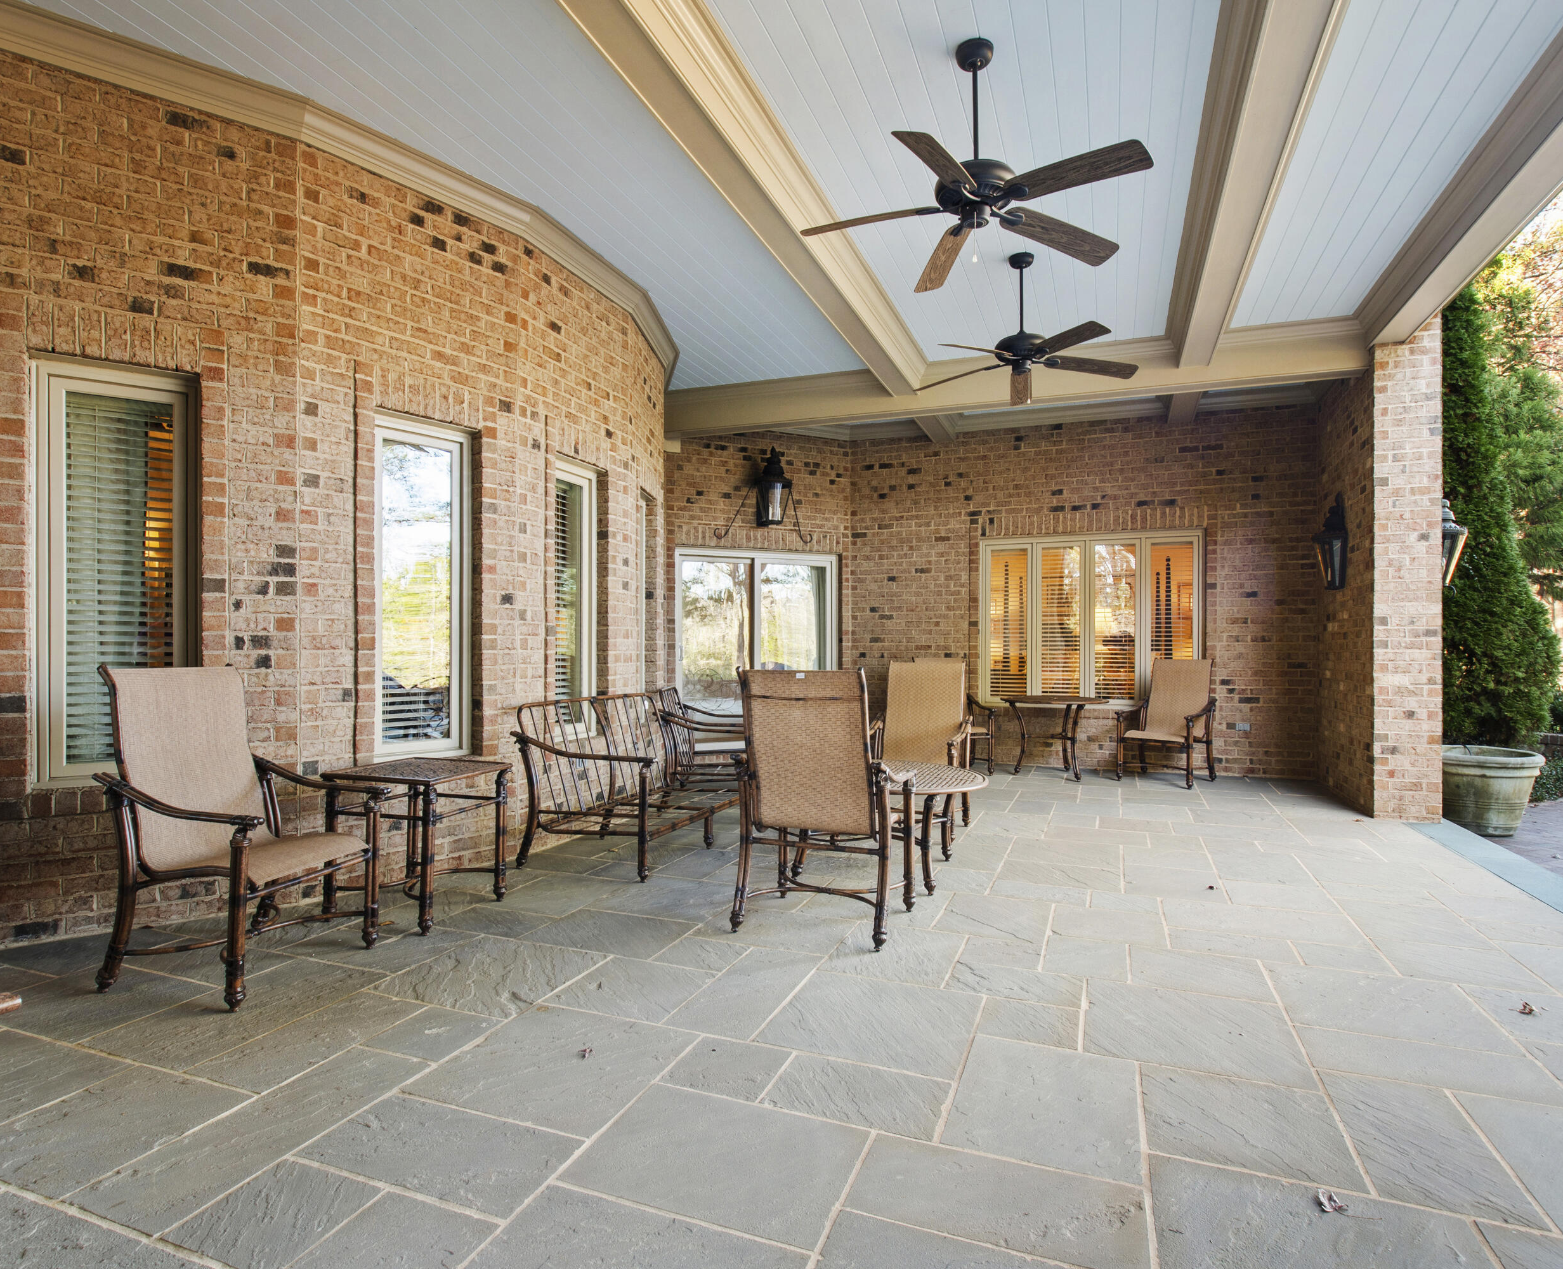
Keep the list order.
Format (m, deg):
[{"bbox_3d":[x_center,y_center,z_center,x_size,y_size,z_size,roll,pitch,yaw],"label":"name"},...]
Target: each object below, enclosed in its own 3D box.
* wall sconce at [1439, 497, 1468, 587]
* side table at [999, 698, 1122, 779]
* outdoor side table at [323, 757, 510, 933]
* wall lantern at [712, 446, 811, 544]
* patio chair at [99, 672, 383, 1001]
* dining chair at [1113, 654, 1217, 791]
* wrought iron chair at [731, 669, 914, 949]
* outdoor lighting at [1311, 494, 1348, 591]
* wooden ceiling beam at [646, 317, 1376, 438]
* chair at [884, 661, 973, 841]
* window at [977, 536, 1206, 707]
[{"bbox_3d":[4.830,-0.710,5.840,0.270,0.710,0.280,0,0,21],"label":"wall sconce"},{"bbox_3d":[2.565,0.970,7.450,1.000,0.710,1.000,0,0,21],"label":"side table"},{"bbox_3d":[-1.640,0.931,3.602,0.580,0.610,0.580,0,-1,17],"label":"outdoor side table"},{"bbox_3d":[-0.150,-1.420,8.060,1.000,0.950,0.370,0,-1,-25],"label":"wall lantern"},{"bbox_3d":[-1.965,0.678,2.932,0.770,1.090,0.660,0,-1,14],"label":"patio chair"},{"bbox_3d":[3.450,0.760,7.096,0.770,1.090,0.660,1,-2,-43],"label":"dining chair"},{"bbox_3d":[0.190,0.690,3.430,0.650,1.090,0.620,0,-1,24],"label":"wrought iron chair"},{"bbox_3d":[4.360,-0.733,6.300,0.220,0.770,0.280,0,0,22],"label":"outdoor lighting"},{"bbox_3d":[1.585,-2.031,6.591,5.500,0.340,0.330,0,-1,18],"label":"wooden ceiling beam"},{"bbox_3d":[0.865,0.721,5.137,0.660,1.090,0.770,0,-1,23],"label":"chair"},{"bbox_3d":[3.020,-0.122,7.830,2.040,1.710,0.100,0,0,21],"label":"window"}]

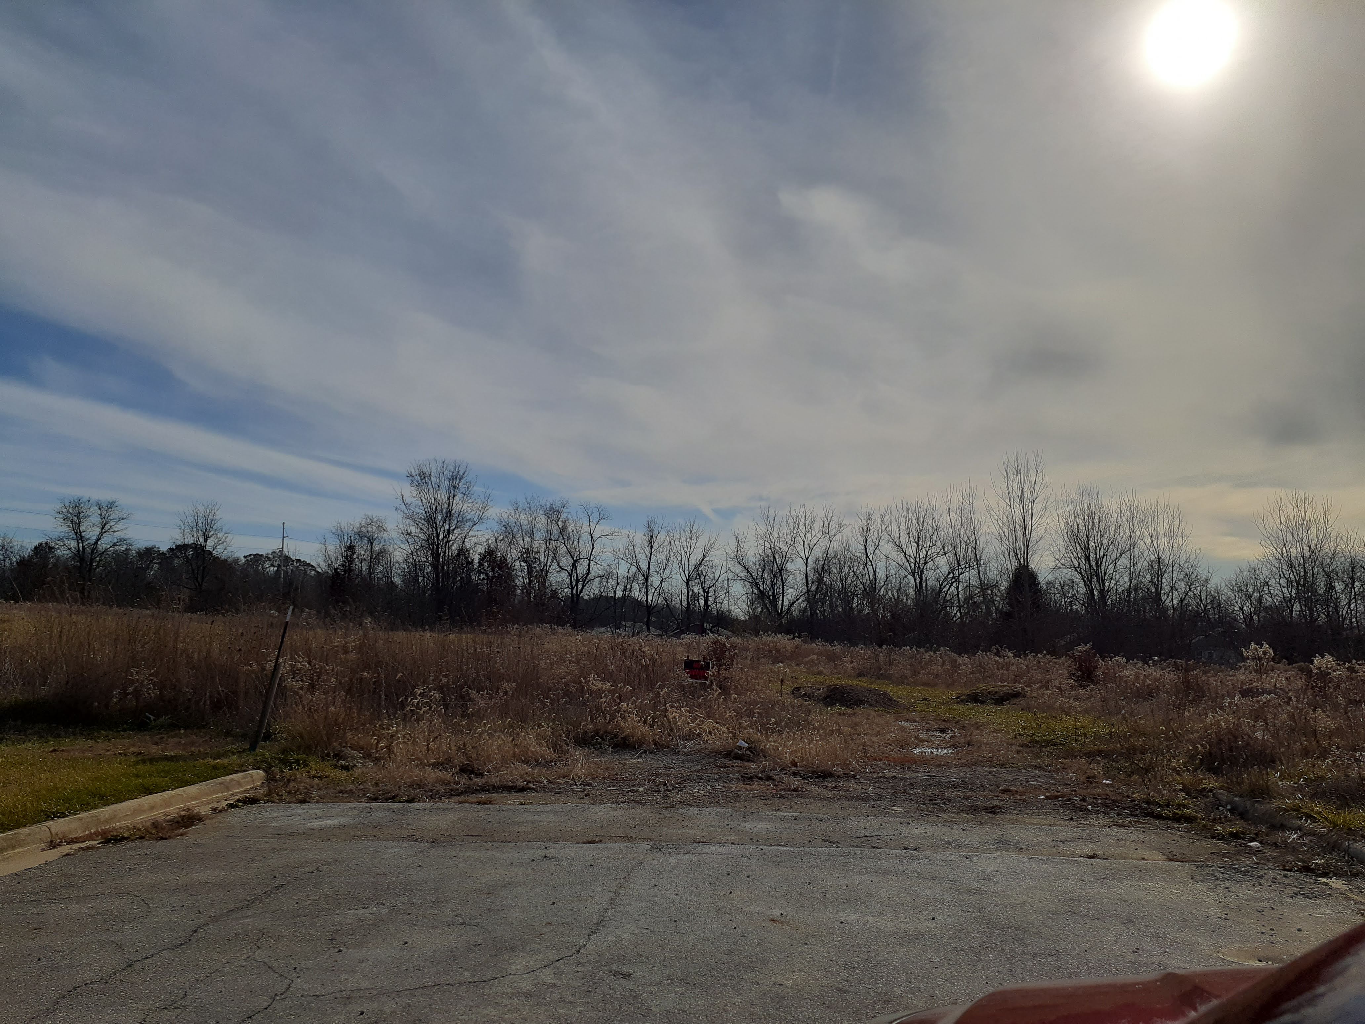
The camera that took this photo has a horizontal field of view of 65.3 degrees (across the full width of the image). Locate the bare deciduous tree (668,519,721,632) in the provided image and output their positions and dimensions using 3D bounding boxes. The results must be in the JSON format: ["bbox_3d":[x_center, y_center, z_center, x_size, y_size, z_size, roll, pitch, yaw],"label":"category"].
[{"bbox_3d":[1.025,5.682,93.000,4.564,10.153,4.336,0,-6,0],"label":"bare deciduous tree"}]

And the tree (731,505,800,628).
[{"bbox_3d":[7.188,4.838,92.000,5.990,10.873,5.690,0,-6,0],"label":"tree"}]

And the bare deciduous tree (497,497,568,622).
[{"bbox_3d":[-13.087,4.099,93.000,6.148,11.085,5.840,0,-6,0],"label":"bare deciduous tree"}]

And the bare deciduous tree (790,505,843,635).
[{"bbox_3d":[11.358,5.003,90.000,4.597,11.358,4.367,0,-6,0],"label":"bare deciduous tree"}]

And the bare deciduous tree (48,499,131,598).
[{"bbox_3d":[-50.030,3.110,90.000,6.941,8.834,6.594,0,-6,0],"label":"bare deciduous tree"}]

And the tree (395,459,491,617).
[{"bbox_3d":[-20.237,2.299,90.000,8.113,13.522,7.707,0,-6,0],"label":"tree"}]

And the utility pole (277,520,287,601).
[{"bbox_3d":[-52.654,6.310,140.000,0.900,10.748,0.450,0,-6,0],"label":"utility pole"}]

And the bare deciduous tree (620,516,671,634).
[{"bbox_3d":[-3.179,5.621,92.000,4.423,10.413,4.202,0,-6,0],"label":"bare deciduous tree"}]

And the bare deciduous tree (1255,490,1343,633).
[{"bbox_3d":[53.840,4.471,93.000,7.545,12.761,7.168,0,-6,0],"label":"bare deciduous tree"}]

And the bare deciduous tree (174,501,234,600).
[{"bbox_3d":[-44.122,3.583,98.000,5.497,9.227,5.222,0,-6,0],"label":"bare deciduous tree"}]

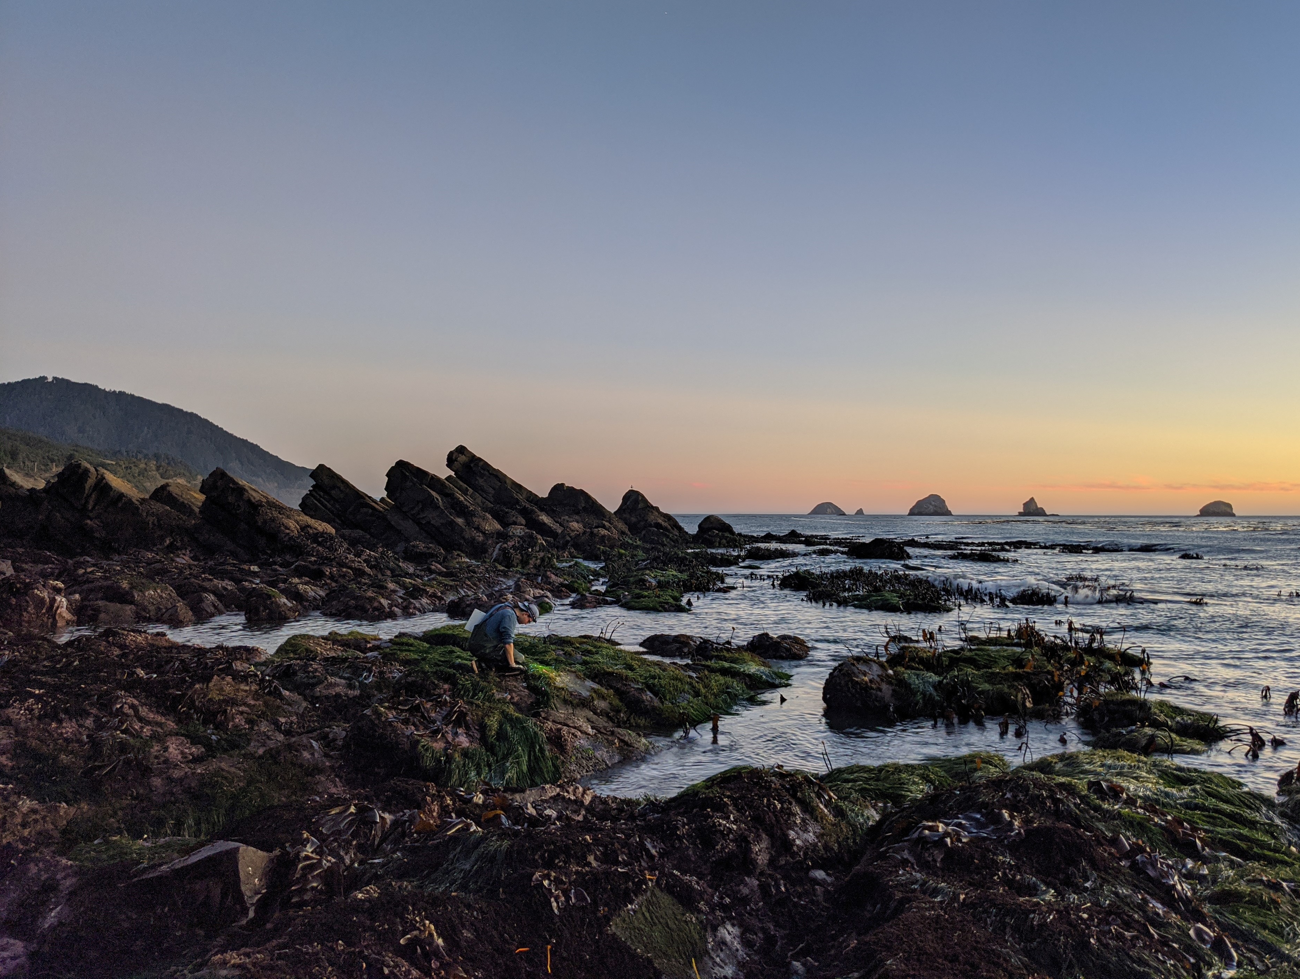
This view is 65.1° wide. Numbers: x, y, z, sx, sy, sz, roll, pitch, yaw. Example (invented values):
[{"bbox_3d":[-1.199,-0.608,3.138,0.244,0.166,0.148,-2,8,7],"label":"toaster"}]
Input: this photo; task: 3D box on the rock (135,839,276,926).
[{"bbox_3d":[-1.878,1.662,4.300,0.549,0.359,0.400,1,-2,-23],"label":"rock"}]

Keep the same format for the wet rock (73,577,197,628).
[{"bbox_3d":[-9.781,2.126,19.300,2.017,0.928,1.600,1,-2,-27],"label":"wet rock"}]

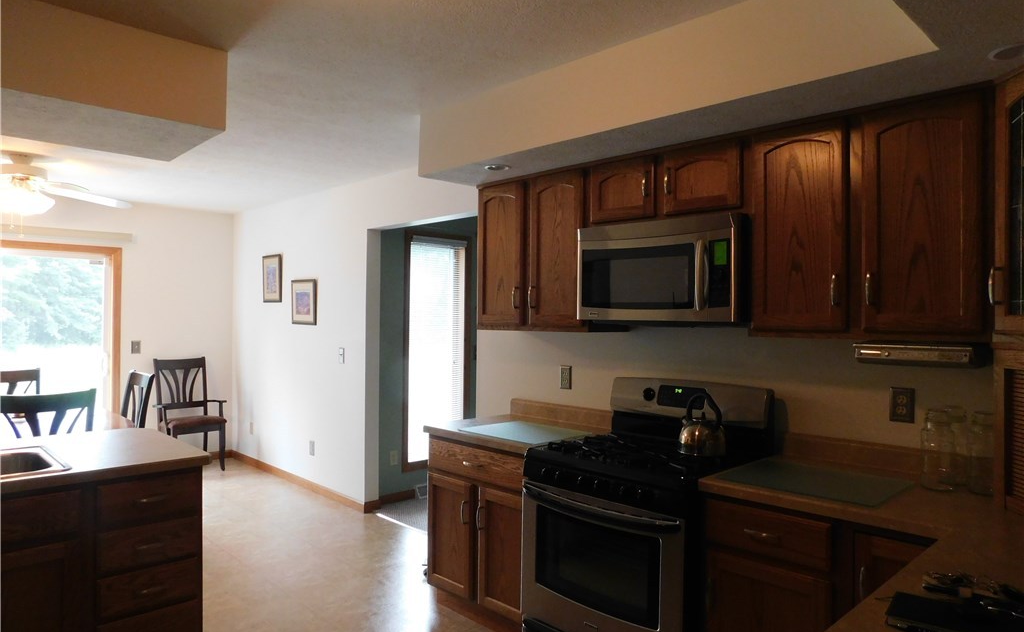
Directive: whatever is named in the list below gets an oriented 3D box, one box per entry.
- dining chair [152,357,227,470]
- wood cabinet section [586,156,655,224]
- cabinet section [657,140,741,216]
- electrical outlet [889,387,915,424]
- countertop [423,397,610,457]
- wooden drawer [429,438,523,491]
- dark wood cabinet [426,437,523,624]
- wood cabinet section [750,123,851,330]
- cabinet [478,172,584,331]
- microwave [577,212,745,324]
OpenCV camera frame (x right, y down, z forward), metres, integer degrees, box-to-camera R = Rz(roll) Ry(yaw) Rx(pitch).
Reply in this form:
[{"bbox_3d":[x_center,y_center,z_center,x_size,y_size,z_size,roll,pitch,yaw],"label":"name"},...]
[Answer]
[{"bbox_3d":[-3.059,0.935,6.414,0.552,1.039,0.562,0,0,-44],"label":"dining chair"},{"bbox_3d":[0.582,-0.526,3.011,0.325,0.270,0.365,0,1,-44],"label":"wood cabinet section"},{"bbox_3d":[0.842,-0.524,2.743,0.325,0.270,0.362,0,1,-44],"label":"cabinet section"},{"bbox_3d":[1.376,0.312,2.391,0.010,0.120,0.072,0,0,-44],"label":"electrical outlet"},{"bbox_3d":[0.043,0.526,3.349,0.605,0.133,0.774,0,0,-44],"label":"countertop"},{"bbox_3d":[0.005,0.693,3.310,0.486,0.167,0.746,0,0,-44],"label":"wooden drawer"},{"bbox_3d":[0.048,0.995,3.350,0.593,0.799,0.774,0,0,-44],"label":"dark wood cabinet"},{"bbox_3d":[1.106,-0.300,2.471,0.325,0.725,0.358,0,1,-44],"label":"wood cabinet section"},{"bbox_3d":[0.182,-0.301,3.408,0.325,0.749,0.720,0,0,-44],"label":"cabinet"},{"bbox_3d":[0.670,-0.177,2.860,0.381,0.406,0.749,0,0,-44],"label":"microwave"}]

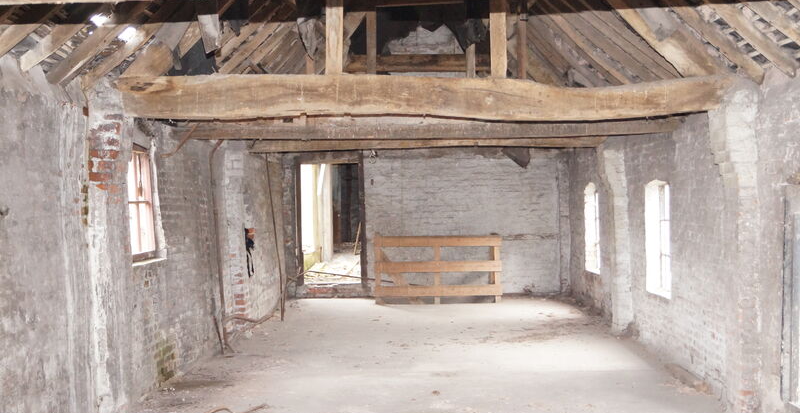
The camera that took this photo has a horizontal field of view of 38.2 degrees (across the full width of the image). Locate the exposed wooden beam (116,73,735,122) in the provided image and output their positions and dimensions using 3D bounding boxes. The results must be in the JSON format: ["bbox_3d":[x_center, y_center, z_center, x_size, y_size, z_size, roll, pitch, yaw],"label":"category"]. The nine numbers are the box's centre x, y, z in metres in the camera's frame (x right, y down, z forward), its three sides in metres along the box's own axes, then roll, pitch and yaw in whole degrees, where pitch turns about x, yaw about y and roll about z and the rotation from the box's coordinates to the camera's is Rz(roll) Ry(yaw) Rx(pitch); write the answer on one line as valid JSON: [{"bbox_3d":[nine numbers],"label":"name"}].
[{"bbox_3d":[0.175,-0.750,7.950,4.250,0.320,0.290,-1,0,1],"label":"exposed wooden beam"}]

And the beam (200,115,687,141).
[{"bbox_3d":[0.312,-0.749,10.750,4.600,0.210,0.200,-1,0,1],"label":"beam"}]

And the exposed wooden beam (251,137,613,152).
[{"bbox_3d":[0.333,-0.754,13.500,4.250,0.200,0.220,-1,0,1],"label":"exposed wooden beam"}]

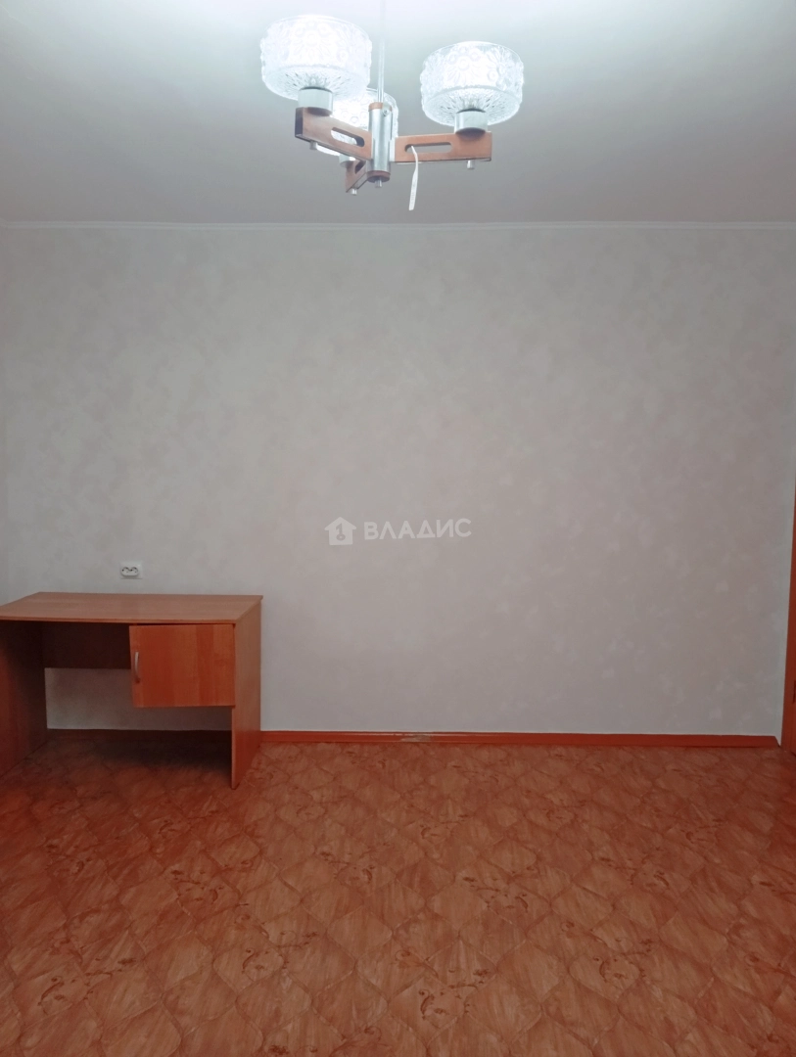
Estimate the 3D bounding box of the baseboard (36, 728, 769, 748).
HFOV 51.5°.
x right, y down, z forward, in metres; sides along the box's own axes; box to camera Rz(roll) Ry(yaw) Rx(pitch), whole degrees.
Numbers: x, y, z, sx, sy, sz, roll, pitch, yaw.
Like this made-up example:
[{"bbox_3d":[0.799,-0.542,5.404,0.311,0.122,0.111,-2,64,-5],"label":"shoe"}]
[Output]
[{"bbox_3d":[0.027,1.053,4.153,3.750,0.055,0.027,0,5,1],"label":"baseboard"}]

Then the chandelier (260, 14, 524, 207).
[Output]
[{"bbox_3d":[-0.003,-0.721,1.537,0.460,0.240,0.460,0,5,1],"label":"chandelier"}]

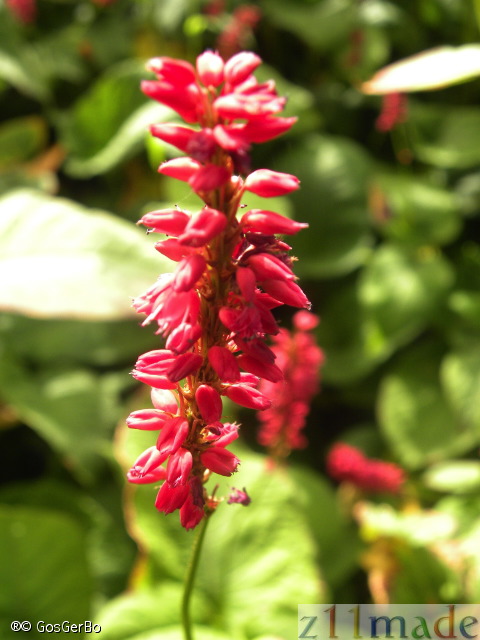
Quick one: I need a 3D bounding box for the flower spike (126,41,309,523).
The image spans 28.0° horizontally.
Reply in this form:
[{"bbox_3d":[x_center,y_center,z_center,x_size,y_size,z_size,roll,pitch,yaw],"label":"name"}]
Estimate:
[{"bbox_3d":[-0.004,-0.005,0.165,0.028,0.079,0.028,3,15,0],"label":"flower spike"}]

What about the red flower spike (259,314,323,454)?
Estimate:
[{"bbox_3d":[0.022,0.029,0.430,0.025,0.061,0.025,8,15,0],"label":"red flower spike"}]

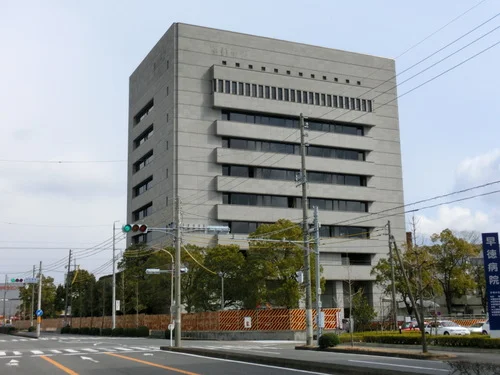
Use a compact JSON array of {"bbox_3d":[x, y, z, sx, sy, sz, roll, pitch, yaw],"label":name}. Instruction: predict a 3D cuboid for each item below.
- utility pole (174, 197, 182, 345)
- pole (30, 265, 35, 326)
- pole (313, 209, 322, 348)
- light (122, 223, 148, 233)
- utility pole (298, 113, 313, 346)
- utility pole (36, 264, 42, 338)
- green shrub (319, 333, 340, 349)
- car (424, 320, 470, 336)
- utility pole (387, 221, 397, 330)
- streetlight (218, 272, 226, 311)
[{"bbox_3d":[-3.714,4.318,35.263,0.310,7.720,0.310,4,-12,-25],"label":"utility pole"},{"bbox_3d":[-35.367,18.165,111.044,0.300,10.943,0.300,4,-12,-25],"label":"pole"},{"bbox_3d":[3.250,4.244,32.776,0.200,6.687,0.200,5,-13,-24],"label":"pole"},{"bbox_3d":[-5.728,1.991,34.445,1.250,0.420,0.380,3,-12,-21],"label":"light"},{"bbox_3d":[2.837,1.936,34.658,0.340,11.951,0.340,4,-12,-25],"label":"utility pole"},{"bbox_3d":[-19.826,10.620,64.146,0.280,7.051,0.280,4,-12,-25],"label":"utility pole"},{"bbox_3d":[3.597,6.902,30.850,0.980,0.720,0.980,-1,-11,0],"label":"green shrub"},{"bbox_3d":[14.436,10.622,50.497,1.700,1.420,4.500,4,-12,-25],"label":"car"},{"bbox_3d":[13.041,8.238,61.988,0.270,10.360,0.270,4,-12,-25],"label":"utility pole"},{"bbox_3d":[-2.156,9.244,54.460,0.500,4.825,0.500,4,-12,-25],"label":"streetlight"}]

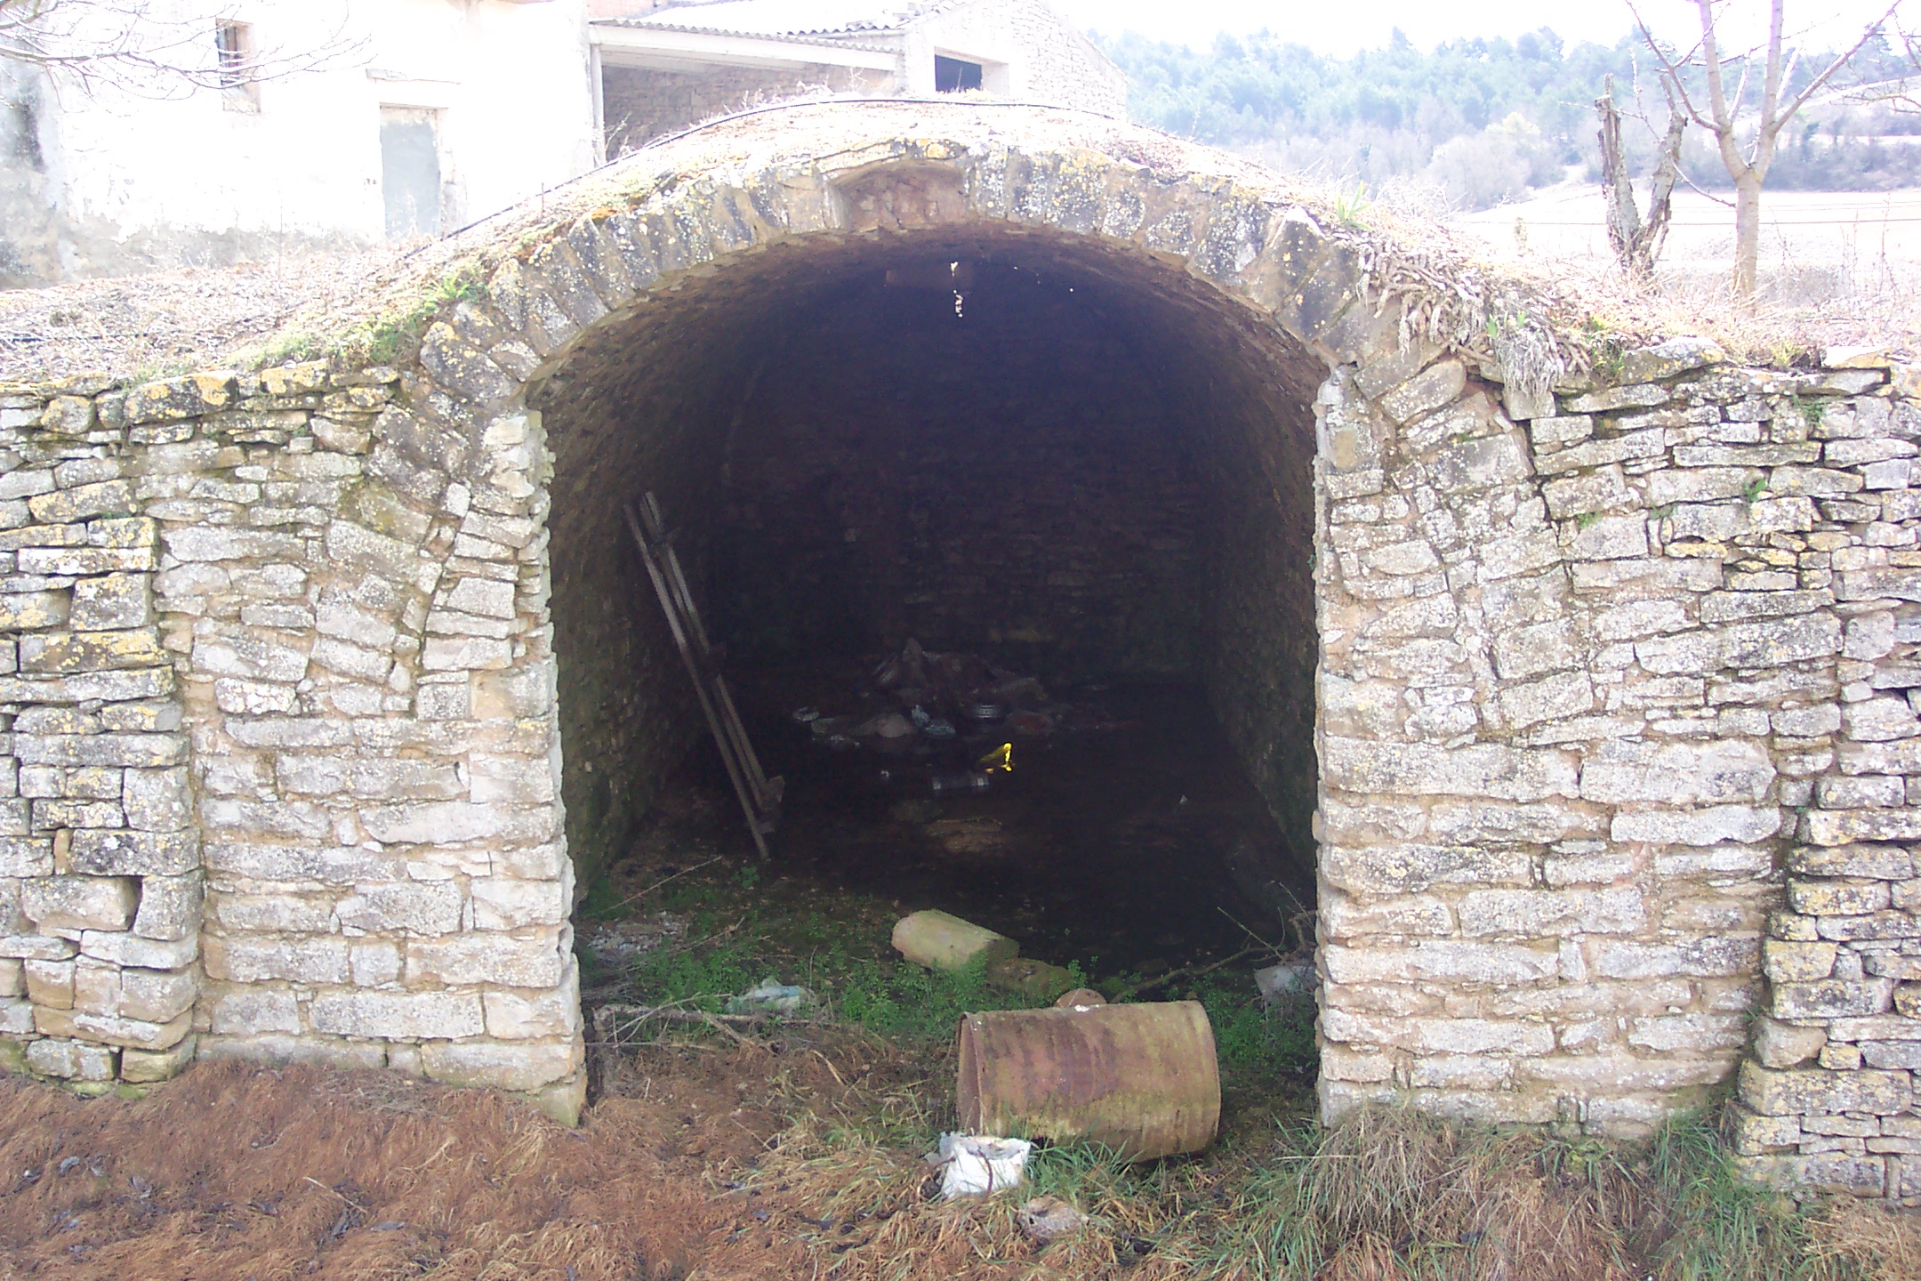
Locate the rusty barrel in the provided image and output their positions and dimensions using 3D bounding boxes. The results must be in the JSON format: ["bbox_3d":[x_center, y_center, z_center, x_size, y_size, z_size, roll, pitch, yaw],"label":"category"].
[{"bbox_3d":[0.464,1.655,7.550,0.875,0.575,0.575,-2,9,-9],"label":"rusty barrel"}]

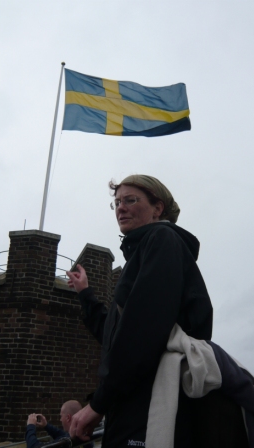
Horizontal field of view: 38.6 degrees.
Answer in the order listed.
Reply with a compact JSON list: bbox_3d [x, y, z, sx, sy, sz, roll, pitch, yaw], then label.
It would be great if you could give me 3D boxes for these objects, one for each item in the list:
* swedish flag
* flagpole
[{"bbox_3d":[-0.074,-4.623,13.742,4.800,3.300,0.550,2,-26,-3],"label":"swedish flag"},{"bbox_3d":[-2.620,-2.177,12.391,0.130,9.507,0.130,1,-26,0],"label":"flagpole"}]

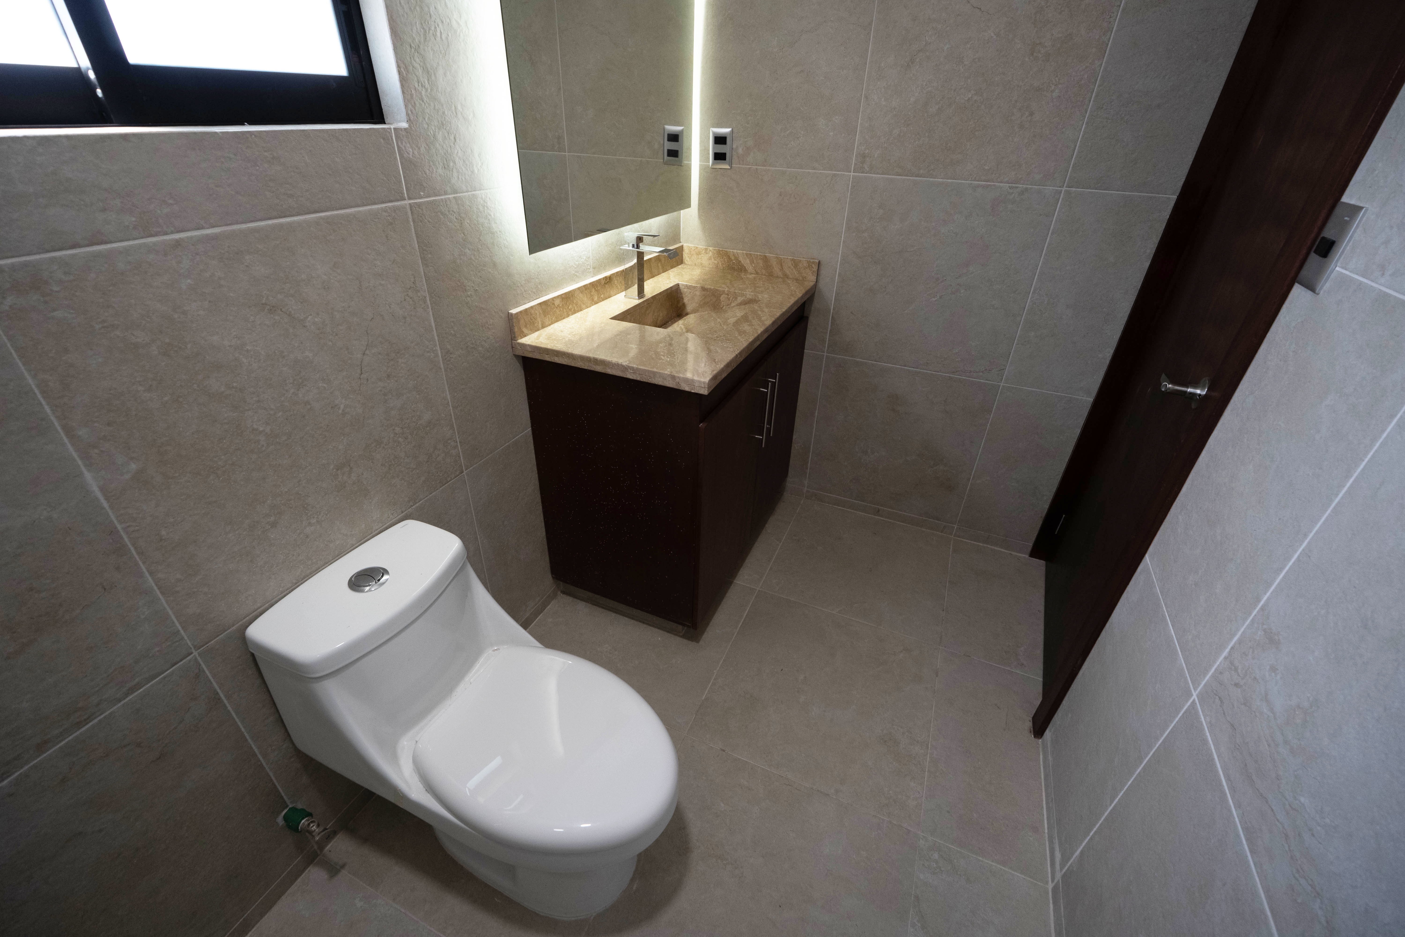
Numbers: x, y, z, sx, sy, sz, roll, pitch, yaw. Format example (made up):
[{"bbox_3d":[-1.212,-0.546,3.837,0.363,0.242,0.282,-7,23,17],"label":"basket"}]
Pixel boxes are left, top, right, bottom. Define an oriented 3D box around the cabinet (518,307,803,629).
[{"bbox_3d":[-0.055,-0.096,2.015,0.515,0.862,0.940,14,34,19],"label":"cabinet"}]

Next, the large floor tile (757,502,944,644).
[{"bbox_3d":[0.589,0.349,2.166,0.598,0.012,0.608,14,34,19],"label":"large floor tile"}]

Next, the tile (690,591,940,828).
[{"bbox_3d":[0.349,0.637,1.690,0.598,0.012,0.601,14,34,19],"label":"tile"}]

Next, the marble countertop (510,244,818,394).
[{"bbox_3d":[-0.038,-0.500,1.746,0.530,0.106,0.966,14,34,19],"label":"marble countertop"}]

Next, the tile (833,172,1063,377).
[{"bbox_3d":[0.743,-0.607,1.909,0.599,0.598,0.012,14,34,19],"label":"tile"}]

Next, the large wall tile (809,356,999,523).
[{"bbox_3d":[0.725,-0.101,2.226,0.599,0.597,0.012,14,34,19],"label":"large wall tile"}]

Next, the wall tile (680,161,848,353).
[{"bbox_3d":[0.190,-0.748,2.103,0.604,0.598,0.012,14,34,19],"label":"wall tile"}]

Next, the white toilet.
[{"bbox_3d":[-0.376,0.546,1.173,0.717,0.645,0.373,14,34,19],"label":"white toilet"}]

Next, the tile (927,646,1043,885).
[{"bbox_3d":[0.749,0.739,1.550,0.272,0.012,0.601,14,34,19],"label":"tile"}]

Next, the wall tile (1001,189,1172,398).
[{"bbox_3d":[1.143,-0.505,1.770,0.271,0.598,0.012,14,34,19],"label":"wall tile"}]

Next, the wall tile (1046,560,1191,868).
[{"bbox_3d":[0.847,0.523,1.226,0.012,0.593,0.375,14,34,19],"label":"wall tile"}]

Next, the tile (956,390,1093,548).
[{"bbox_3d":[1.125,0.001,2.086,0.271,0.597,0.012,14,34,19],"label":"tile"}]

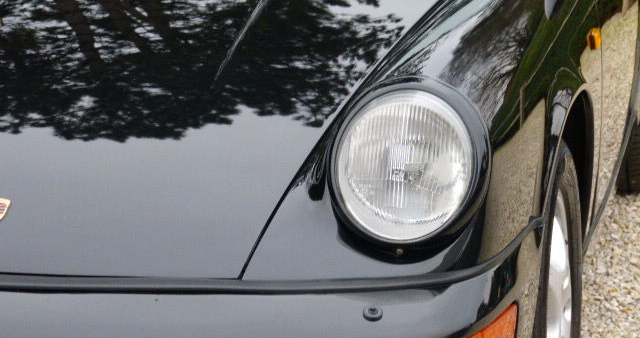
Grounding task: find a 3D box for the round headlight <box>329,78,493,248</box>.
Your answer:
[{"bbox_3d":[0.126,-0.007,3.120,0.218,0.230,0.085,3,-6,15],"label":"round headlight"}]

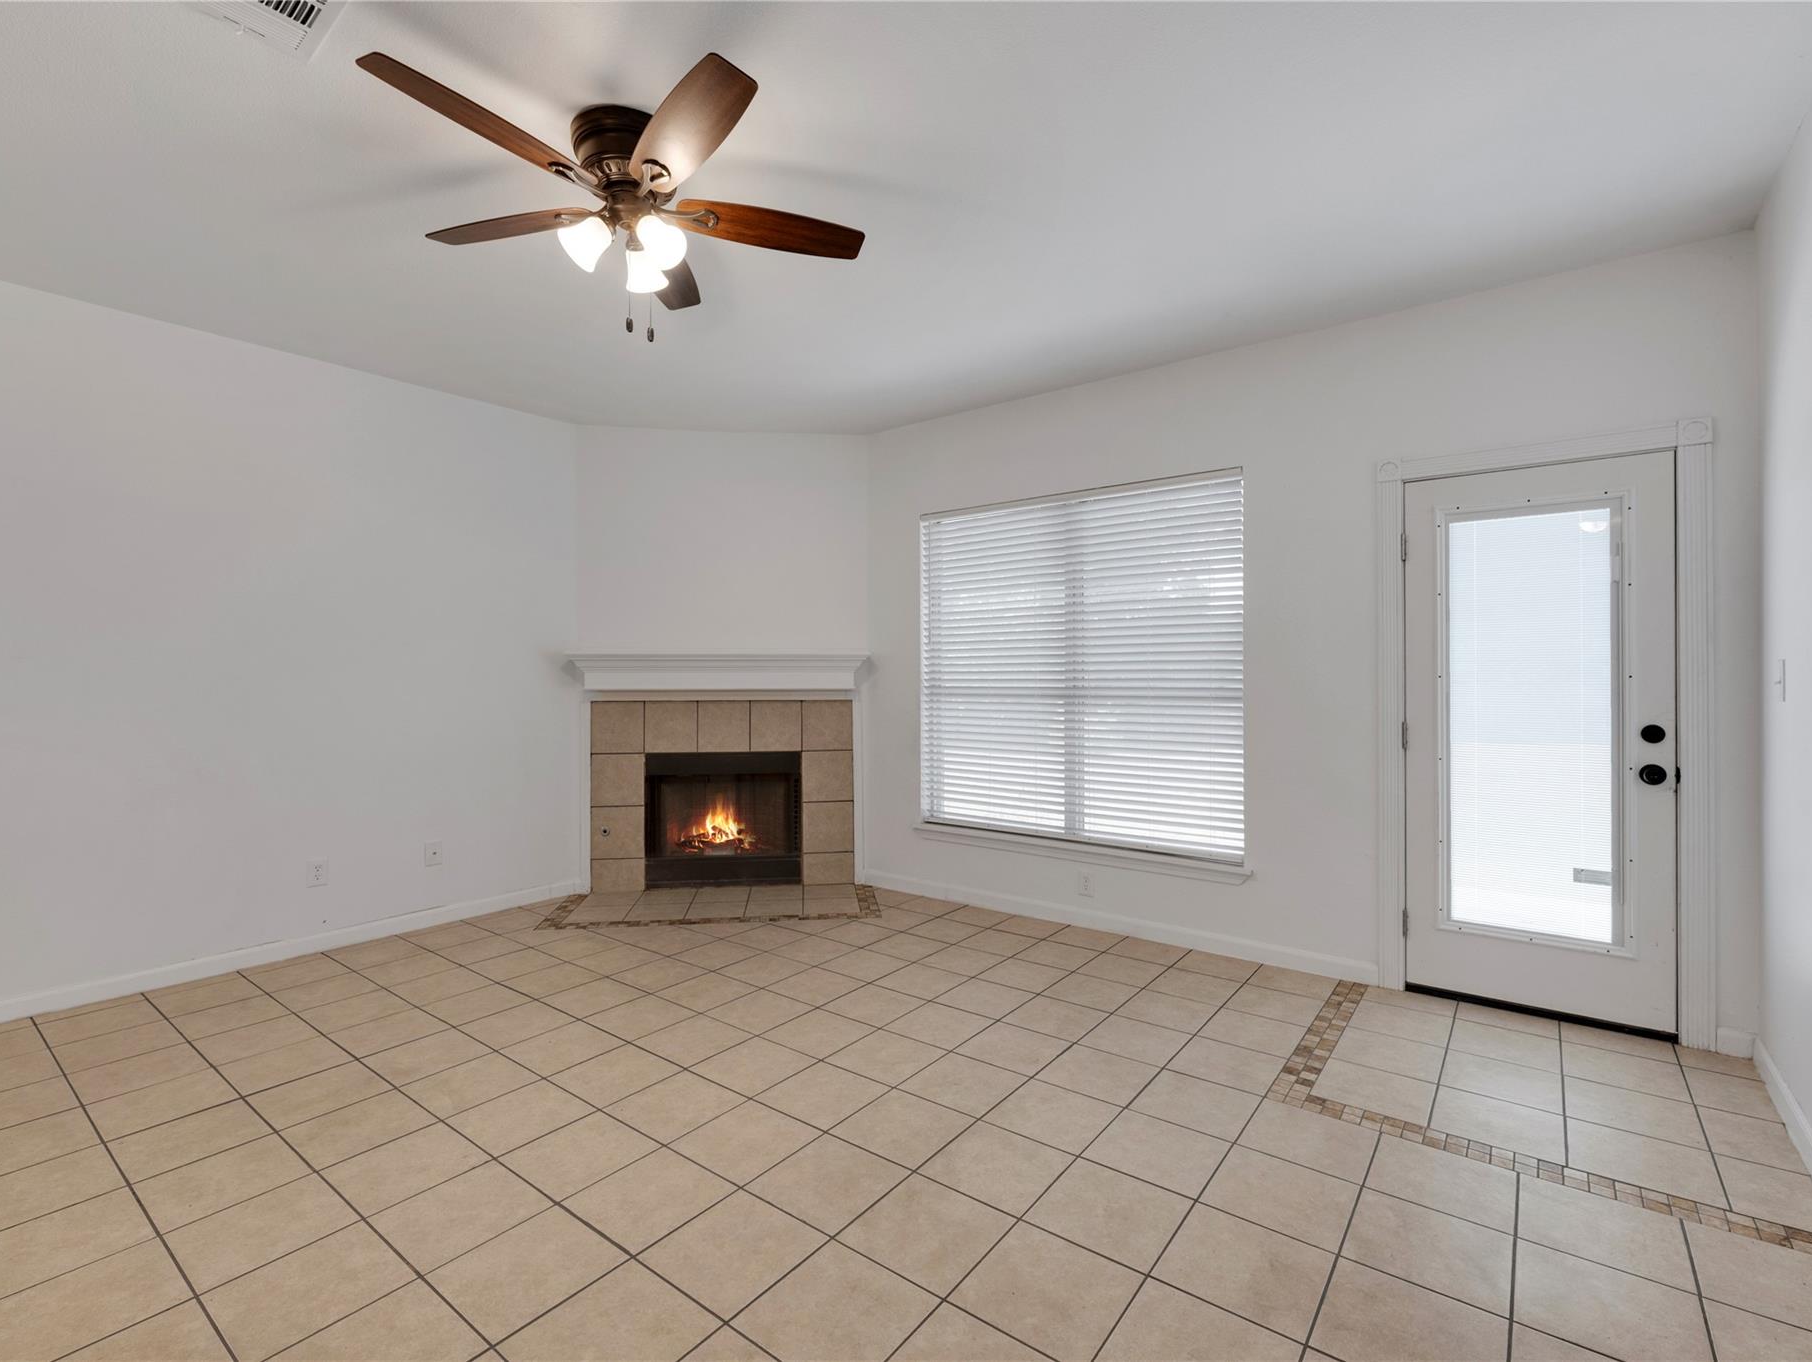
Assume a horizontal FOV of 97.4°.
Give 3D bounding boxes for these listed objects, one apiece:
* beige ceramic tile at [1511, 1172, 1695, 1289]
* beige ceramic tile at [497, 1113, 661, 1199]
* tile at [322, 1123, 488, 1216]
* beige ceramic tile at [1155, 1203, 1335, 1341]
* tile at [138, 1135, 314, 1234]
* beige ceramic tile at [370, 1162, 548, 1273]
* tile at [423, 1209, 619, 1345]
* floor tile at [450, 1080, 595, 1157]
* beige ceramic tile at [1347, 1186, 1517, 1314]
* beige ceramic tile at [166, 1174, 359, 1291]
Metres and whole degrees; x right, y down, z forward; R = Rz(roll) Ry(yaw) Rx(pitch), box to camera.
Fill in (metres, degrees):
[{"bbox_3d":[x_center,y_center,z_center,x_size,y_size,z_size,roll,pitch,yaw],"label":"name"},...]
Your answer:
[{"bbox_3d":[1.587,1.261,1.818,0.303,0.012,0.303,0,0,37],"label":"beige ceramic tile"},{"bbox_3d":[-0.856,1.250,2.100,0.298,0.010,0.298,0,-1,37],"label":"beige ceramic tile"},{"bbox_3d":[-1.297,1.266,2.077,0.303,0.012,0.303,0,0,37],"label":"tile"},{"bbox_3d":[0.727,1.262,1.699,0.303,0.012,0.303,0,0,37],"label":"beige ceramic tile"},{"bbox_3d":[-1.728,1.266,2.018,0.303,0.012,0.303,0,0,37],"label":"tile"},{"bbox_3d":[-1.053,1.264,1.892,0.303,0.012,0.303,0,0,37],"label":"beige ceramic tile"},{"bbox_3d":[-0.796,1.246,1.685,0.298,0.010,0.298,0,-1,37],"label":"tile"},{"bbox_3d":[-1.100,1.252,2.281,0.298,0.010,0.298,0,-1,37],"label":"floor tile"},{"bbox_3d":[1.146,1.244,1.744,0.298,0.010,0.298,0,-1,37],"label":"beige ceramic tile"},{"bbox_3d":[-1.483,1.264,1.832,0.303,0.012,0.303,0,0,37],"label":"beige ceramic tile"}]

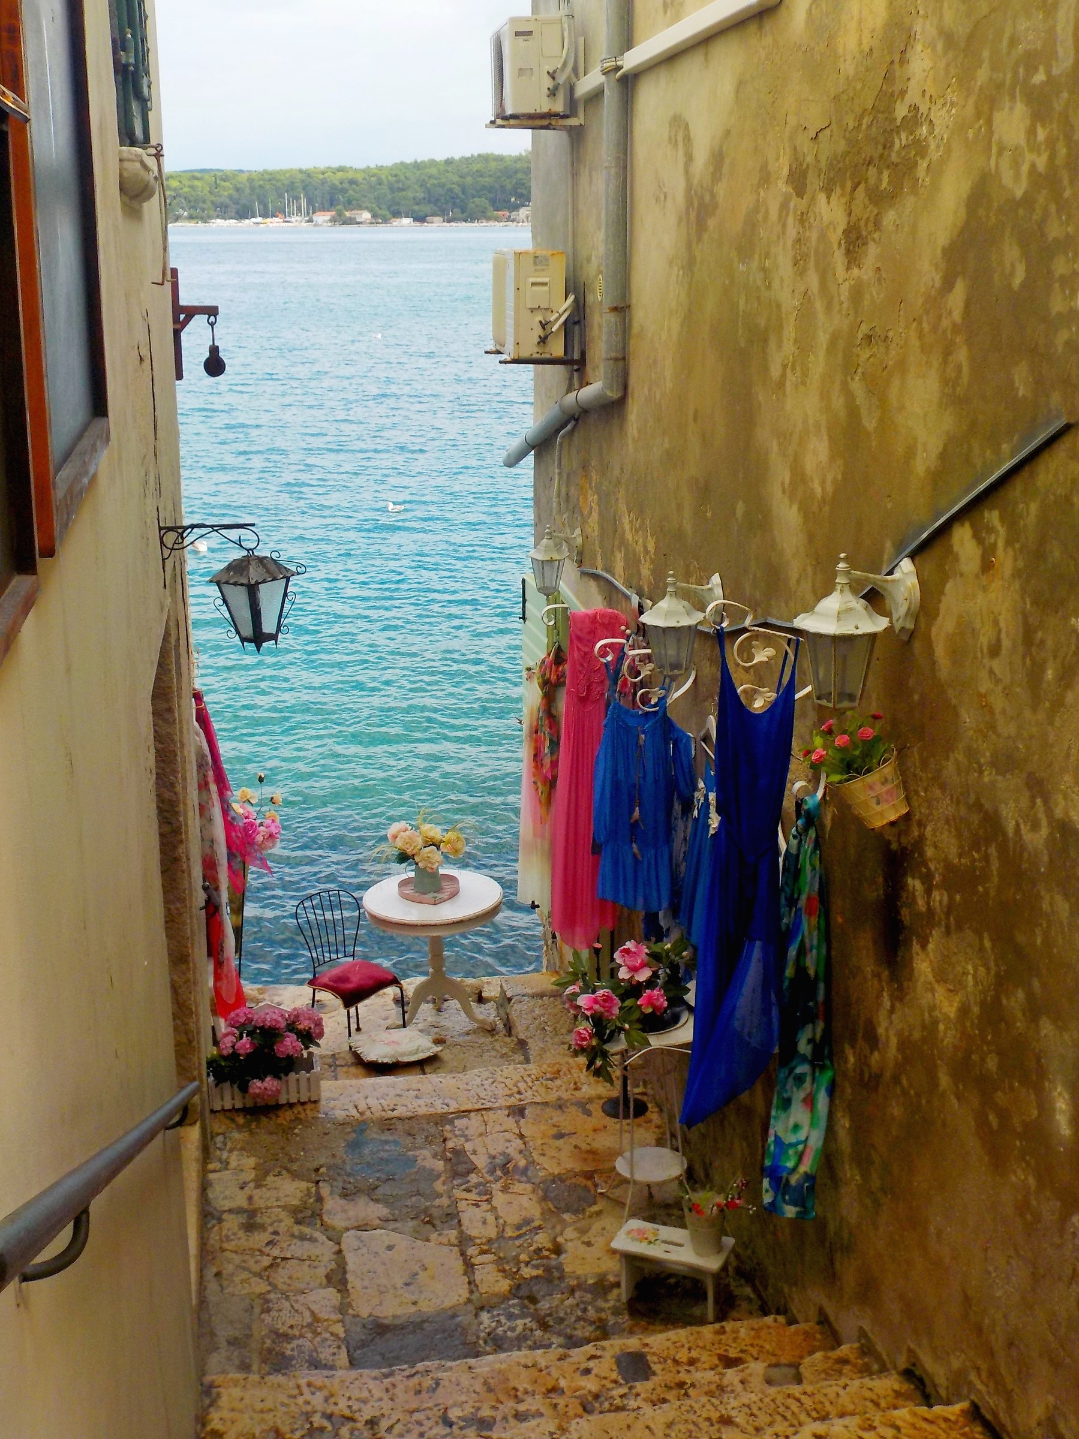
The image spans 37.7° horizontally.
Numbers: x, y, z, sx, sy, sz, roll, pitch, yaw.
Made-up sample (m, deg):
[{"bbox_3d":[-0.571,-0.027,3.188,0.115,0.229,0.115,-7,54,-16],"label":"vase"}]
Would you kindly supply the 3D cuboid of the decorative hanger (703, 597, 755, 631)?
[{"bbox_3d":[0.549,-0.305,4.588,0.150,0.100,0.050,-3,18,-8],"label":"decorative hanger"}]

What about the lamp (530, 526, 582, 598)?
[{"bbox_3d":[0.090,-0.846,8.396,0.290,0.390,0.225,-3,18,-8],"label":"lamp"}]

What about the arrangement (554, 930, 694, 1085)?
[{"bbox_3d":[0.328,1.095,5.976,0.500,0.570,0.500,-3,18,-8],"label":"arrangement"}]

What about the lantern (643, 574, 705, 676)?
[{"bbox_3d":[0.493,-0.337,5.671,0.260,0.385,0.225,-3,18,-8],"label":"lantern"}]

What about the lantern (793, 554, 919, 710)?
[{"bbox_3d":[0.775,-0.213,3.861,0.300,0.385,0.225,-3,18,-8],"label":"lantern"}]

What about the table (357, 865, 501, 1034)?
[{"bbox_3d":[-0.560,1.260,8.394,0.735,0.690,0.735,0,18,0],"label":"table"}]

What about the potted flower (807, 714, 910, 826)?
[{"bbox_3d":[0.794,0.120,3.927,0.235,0.295,0.220,-26,20,0],"label":"potted flower"}]

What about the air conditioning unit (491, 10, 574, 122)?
[{"bbox_3d":[-0.052,-3.318,8.050,0.280,0.455,0.720,-3,18,-8],"label":"air conditioning unit"}]

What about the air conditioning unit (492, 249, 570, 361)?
[{"bbox_3d":[-0.057,-2.214,8.396,0.280,0.535,0.780,-3,18,-8],"label":"air conditioning unit"}]

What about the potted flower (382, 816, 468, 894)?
[{"bbox_3d":[-0.586,0.703,8.193,0.400,0.440,0.340,0,18,0],"label":"potted flower"}]

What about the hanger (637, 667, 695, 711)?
[{"bbox_3d":[0.502,-0.117,6.215,0.225,0.170,0.050,-3,18,-8],"label":"hanger"}]

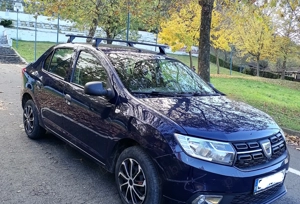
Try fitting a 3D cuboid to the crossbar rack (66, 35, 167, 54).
[{"bbox_3d":[-0.435,-0.780,4.193,1.230,0.140,0.800,-1,10,-40],"label":"crossbar rack"}]

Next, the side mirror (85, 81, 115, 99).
[{"bbox_3d":[-0.502,-0.114,2.931,0.250,0.150,0.170,-1,10,-40],"label":"side mirror"}]

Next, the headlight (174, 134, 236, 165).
[{"bbox_3d":[0.413,0.363,2.264,0.400,0.210,0.340,1,9,-32],"label":"headlight"}]

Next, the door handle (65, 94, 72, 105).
[{"bbox_3d":[-0.945,-0.030,3.472,0.050,0.070,0.160,-1,10,-40],"label":"door handle"}]

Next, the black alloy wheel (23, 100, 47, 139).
[{"bbox_3d":[-1.790,0.267,4.652,0.190,0.615,0.615,-1,10,-40],"label":"black alloy wheel"}]

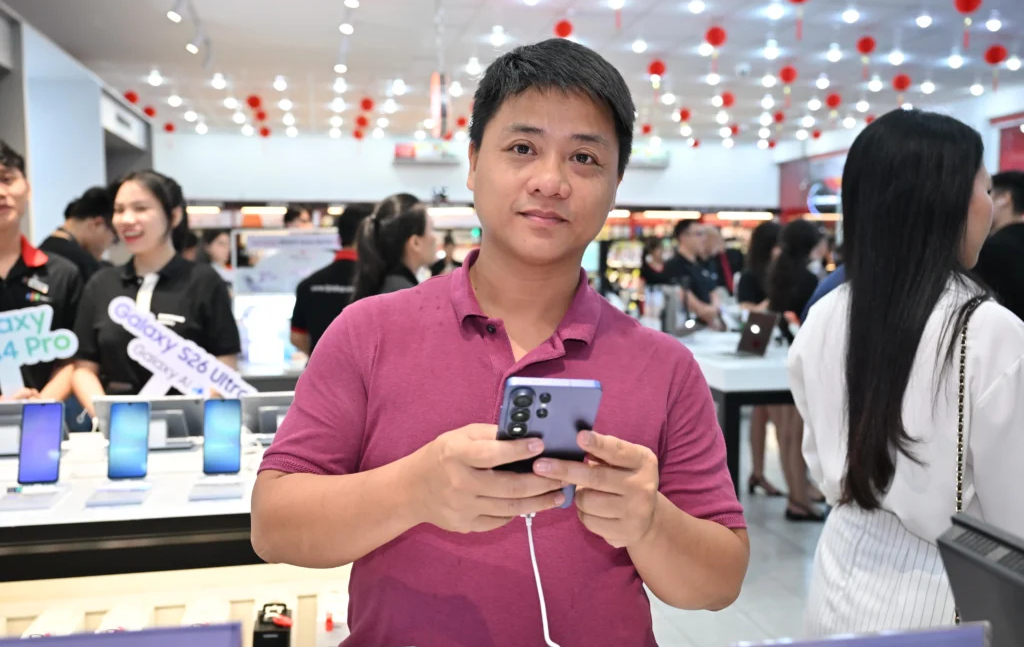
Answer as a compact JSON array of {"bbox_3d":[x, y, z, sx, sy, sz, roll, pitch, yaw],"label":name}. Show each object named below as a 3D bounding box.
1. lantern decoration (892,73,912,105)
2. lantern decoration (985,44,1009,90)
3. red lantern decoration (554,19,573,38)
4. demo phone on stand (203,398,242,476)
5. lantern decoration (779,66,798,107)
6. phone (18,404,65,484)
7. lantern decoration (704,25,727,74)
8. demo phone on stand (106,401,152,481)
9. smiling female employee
[{"bbox_3d":[3.651,-2.162,8.541,0.154,0.350,0.154,-1,4,-12],"label":"lantern decoration"},{"bbox_3d":[3.907,-2.073,7.360,0.154,0.350,0.154,-1,4,-12],"label":"lantern decoration"},{"bbox_3d":[0.370,-2.023,6.566,0.154,0.350,0.154,-1,4,-12],"label":"red lantern decoration"},{"bbox_3d":[-0.639,0.251,2.011,0.078,0.165,0.008,-1,-11,-10],"label":"demo phone on stand"},{"bbox_3d":[2.496,-2.150,8.232,0.154,0.350,0.154,-1,4,-12],"label":"lantern decoration"},{"bbox_3d":[-0.985,0.251,1.907,0.078,0.166,0.008,-1,-11,-10],"label":"phone"},{"bbox_3d":[1.521,-2.041,6.792,0.154,0.350,0.154,-1,4,-12],"label":"lantern decoration"},{"bbox_3d":[-0.826,0.253,1.964,0.078,0.165,0.008,-1,-11,-10],"label":"demo phone on stand"},{"bbox_3d":[-1.043,0.361,2.708,0.480,1.620,0.360,0,4,-5],"label":"smiling female employee"}]

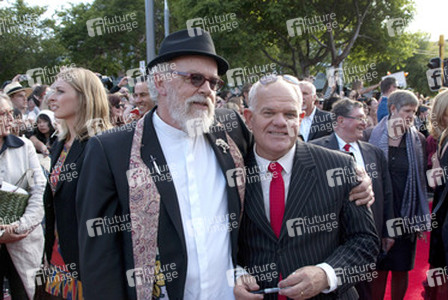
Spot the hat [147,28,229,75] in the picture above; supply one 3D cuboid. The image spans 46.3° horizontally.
[{"bbox_3d":[-0.117,-0.321,1.680,0.250,0.130,0.290,6,-13,-44],"label":"hat"}]

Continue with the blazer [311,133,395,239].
[{"bbox_3d":[0.726,0.258,3.100,0.540,0.720,0.300,-2,5,-12],"label":"blazer"}]

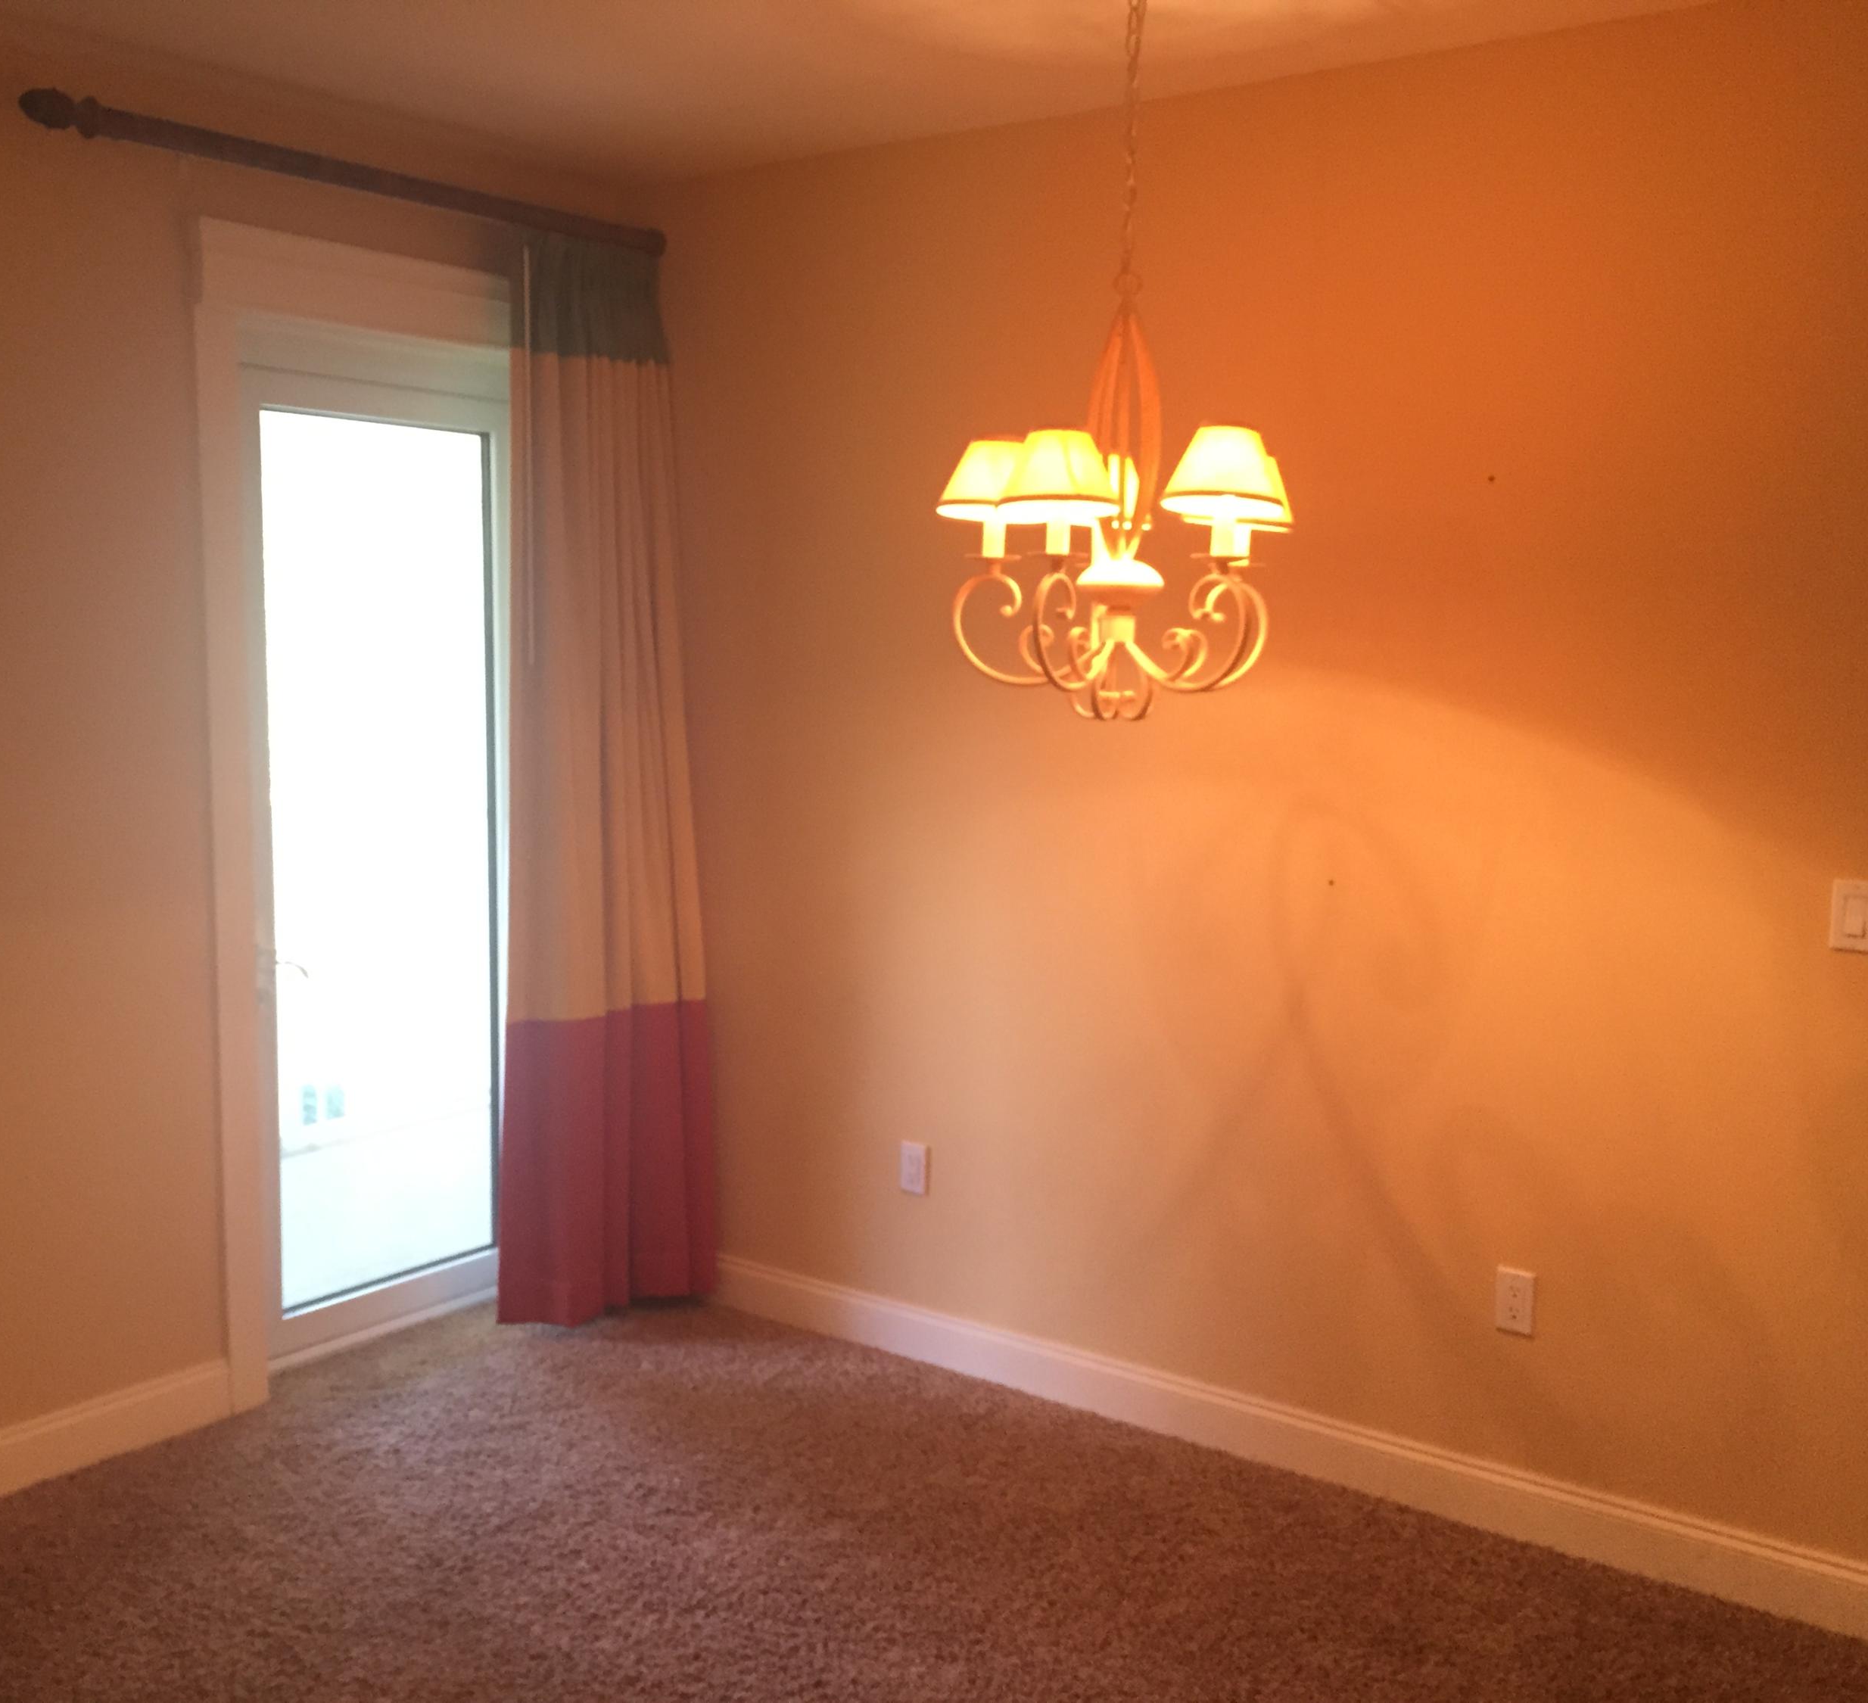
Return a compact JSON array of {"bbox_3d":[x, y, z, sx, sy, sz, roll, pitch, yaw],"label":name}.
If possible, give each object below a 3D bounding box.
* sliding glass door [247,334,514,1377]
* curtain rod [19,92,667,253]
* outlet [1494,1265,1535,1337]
[{"bbox_3d":[-1.230,0.019,4.260,0.060,2.120,0.810,5,8,36],"label":"sliding glass door"},{"bbox_3d":[-1.094,-1.341,3.824,0.085,0.075,1.530,5,8,36],"label":"curtain rod"},{"bbox_3d":[1.045,0.808,3.415,0.071,0.116,0.012,5,8,36],"label":"outlet"}]

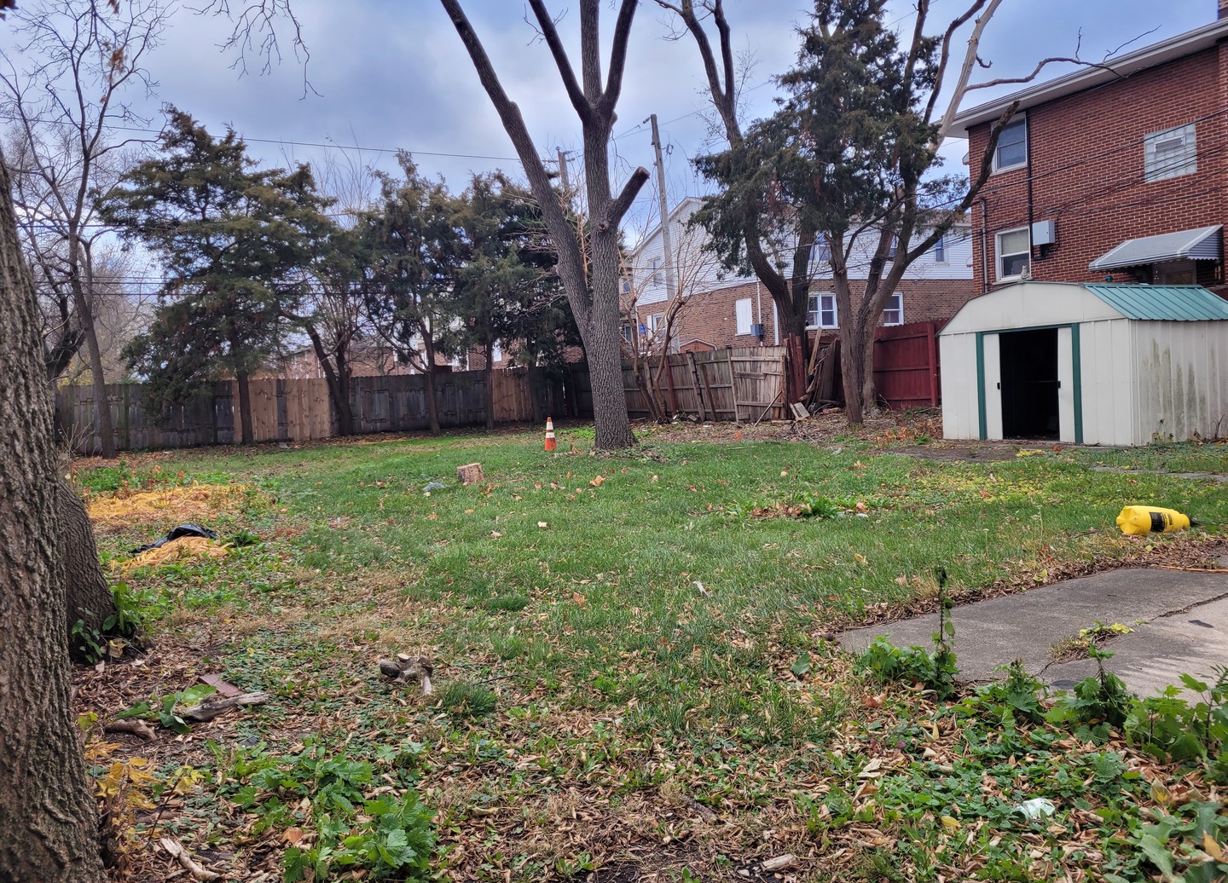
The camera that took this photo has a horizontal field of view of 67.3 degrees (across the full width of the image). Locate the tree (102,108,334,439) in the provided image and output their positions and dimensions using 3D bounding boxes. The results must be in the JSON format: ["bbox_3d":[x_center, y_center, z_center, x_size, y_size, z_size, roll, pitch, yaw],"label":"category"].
[{"bbox_3d":[-12.057,-5.053,28.000,6.682,10.166,6.300,-4,3,-23],"label":"tree"}]

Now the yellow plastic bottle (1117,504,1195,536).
[{"bbox_3d":[3.524,0.498,6.004,0.465,0.188,0.188,-1,-14,-17],"label":"yellow plastic bottle"}]

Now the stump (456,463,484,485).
[{"bbox_3d":[-1.854,0.421,11.941,0.300,0.250,0.290,-11,3,0],"label":"stump"}]

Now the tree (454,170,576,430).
[{"bbox_3d":[-3.363,-4.695,30.500,3.798,8.433,4.300,-3,3,-6],"label":"tree"}]

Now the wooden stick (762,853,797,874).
[{"bbox_3d":[0.370,0.939,2.060,0.084,0.021,0.026,-5,3,-24],"label":"wooden stick"}]

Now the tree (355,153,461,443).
[{"bbox_3d":[-6.381,-4.613,28.800,3.186,8.864,4.000,-4,3,-12],"label":"tree"}]

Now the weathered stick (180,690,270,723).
[{"bbox_3d":[-1.403,0.951,3.348,0.305,0.055,0.070,-5,4,-25],"label":"weathered stick"}]

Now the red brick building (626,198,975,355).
[{"bbox_3d":[12.056,-6.867,45.677,20.000,9.600,10.400,-5,4,-29],"label":"red brick building"}]

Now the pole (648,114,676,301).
[{"bbox_3d":[1.981,-6.256,33.000,0.300,10.924,0.300,-6,0,0],"label":"pole"}]

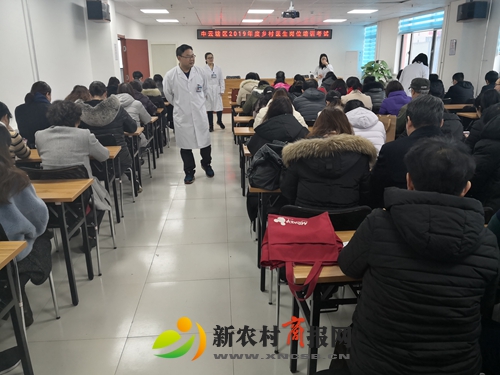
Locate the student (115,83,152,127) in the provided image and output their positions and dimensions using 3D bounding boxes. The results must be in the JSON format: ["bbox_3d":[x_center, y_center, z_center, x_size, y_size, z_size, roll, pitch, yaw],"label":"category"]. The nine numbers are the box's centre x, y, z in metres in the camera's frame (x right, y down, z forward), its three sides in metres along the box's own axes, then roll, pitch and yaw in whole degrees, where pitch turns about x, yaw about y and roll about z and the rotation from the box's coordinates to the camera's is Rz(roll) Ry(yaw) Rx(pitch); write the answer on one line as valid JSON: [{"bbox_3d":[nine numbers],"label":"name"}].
[{"bbox_3d":[-1.559,-0.752,5.263,0.520,1.293,0.750,-2,17,-4],"label":"student"}]

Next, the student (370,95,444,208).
[{"bbox_3d":[0.937,0.137,2.373,0.570,1.340,0.800,0,18,-1],"label":"student"}]

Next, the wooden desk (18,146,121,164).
[{"bbox_3d":[-1.794,0.054,3.615,1.250,0.750,0.460,-2,17,-4],"label":"wooden desk"}]

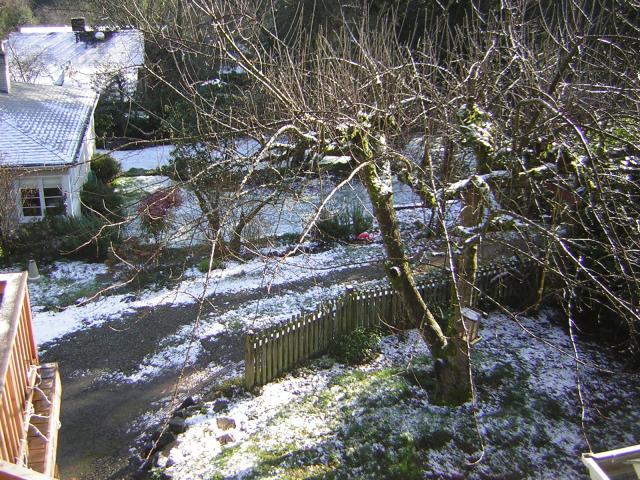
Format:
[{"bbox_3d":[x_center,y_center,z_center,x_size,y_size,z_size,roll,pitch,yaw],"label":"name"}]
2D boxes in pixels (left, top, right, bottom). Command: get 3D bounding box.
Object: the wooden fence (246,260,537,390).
[{"bbox_3d":[1.652,1.424,13.432,7.327,1.030,0.757,-10,22,-30],"label":"wooden fence"}]

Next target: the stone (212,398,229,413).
[{"bbox_3d":[-1.620,2.694,10.837,0.255,0.200,0.204,1,18,0],"label":"stone"}]

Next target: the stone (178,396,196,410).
[{"bbox_3d":[-2.166,2.674,10.886,0.284,0.190,0.227,1,18,0],"label":"stone"}]

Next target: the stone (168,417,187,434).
[{"bbox_3d":[-2.191,2.853,10.240,0.265,0.258,0.212,1,18,0],"label":"stone"}]

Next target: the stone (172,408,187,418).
[{"bbox_3d":[-2.251,2.780,10.668,0.216,0.123,0.173,1,18,0],"label":"stone"}]

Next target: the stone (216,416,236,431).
[{"bbox_3d":[-1.460,2.866,10.398,0.306,0.159,0.245,1,18,0],"label":"stone"}]

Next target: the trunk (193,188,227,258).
[{"bbox_3d":[-2.942,-0.464,17.999,0.830,1.860,0.500,1,18,0],"label":"trunk"}]

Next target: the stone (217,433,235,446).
[{"bbox_3d":[-1.419,2.997,10.000,0.265,0.164,0.212,1,18,0],"label":"stone"}]

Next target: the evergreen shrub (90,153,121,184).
[{"bbox_3d":[-8.246,-2.752,25.608,1.029,1.194,1.029,1,18,0],"label":"evergreen shrub"}]

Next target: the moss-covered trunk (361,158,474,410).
[{"bbox_3d":[1.638,0.680,10.974,1.950,4.000,0.850,1,18,0],"label":"moss-covered trunk"}]

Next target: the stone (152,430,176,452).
[{"bbox_3d":[-2.294,2.974,9.826,0.338,0.288,0.270,1,18,0],"label":"stone"}]

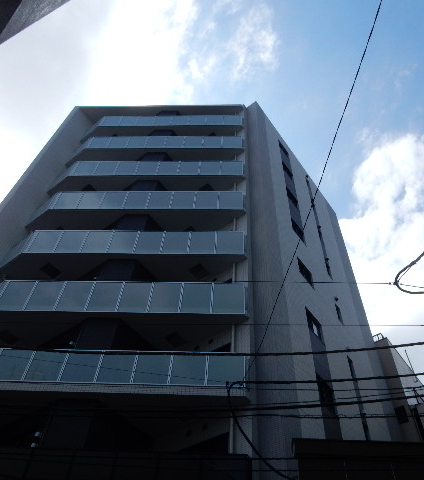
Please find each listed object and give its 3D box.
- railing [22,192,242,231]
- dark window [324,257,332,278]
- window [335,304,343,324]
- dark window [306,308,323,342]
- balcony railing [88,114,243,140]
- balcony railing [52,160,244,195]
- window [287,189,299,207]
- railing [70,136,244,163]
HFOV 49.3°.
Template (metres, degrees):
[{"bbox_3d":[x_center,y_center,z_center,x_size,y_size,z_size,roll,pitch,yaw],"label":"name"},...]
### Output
[{"bbox_3d":[-3.232,-1.289,19.672,9.345,1.412,0.957,0,-53,3],"label":"railing"},{"bbox_3d":[5.640,1.537,22.403,0.141,0.876,0.463,-31,-61,23],"label":"dark window"},{"bbox_3d":[5.514,3.284,20.098,0.141,0.906,0.473,-31,-61,23],"label":"window"},{"bbox_3d":[3.680,3.125,16.625,0.141,0.957,1.168,-31,-61,23],"label":"dark window"},{"bbox_3d":[-2.811,-6.433,26.560,9.345,1.412,0.957,0,-53,3],"label":"balcony railing"},{"bbox_3d":[-3.091,-3.003,21.968,9.345,1.412,0.957,0,-53,3],"label":"balcony railing"},{"bbox_3d":[4.090,-2.049,23.526,0.141,0.886,1.128,-31,-61,23],"label":"window"},{"bbox_3d":[-2.951,-4.718,24.264,9.345,1.412,0.957,0,-53,3],"label":"railing"}]

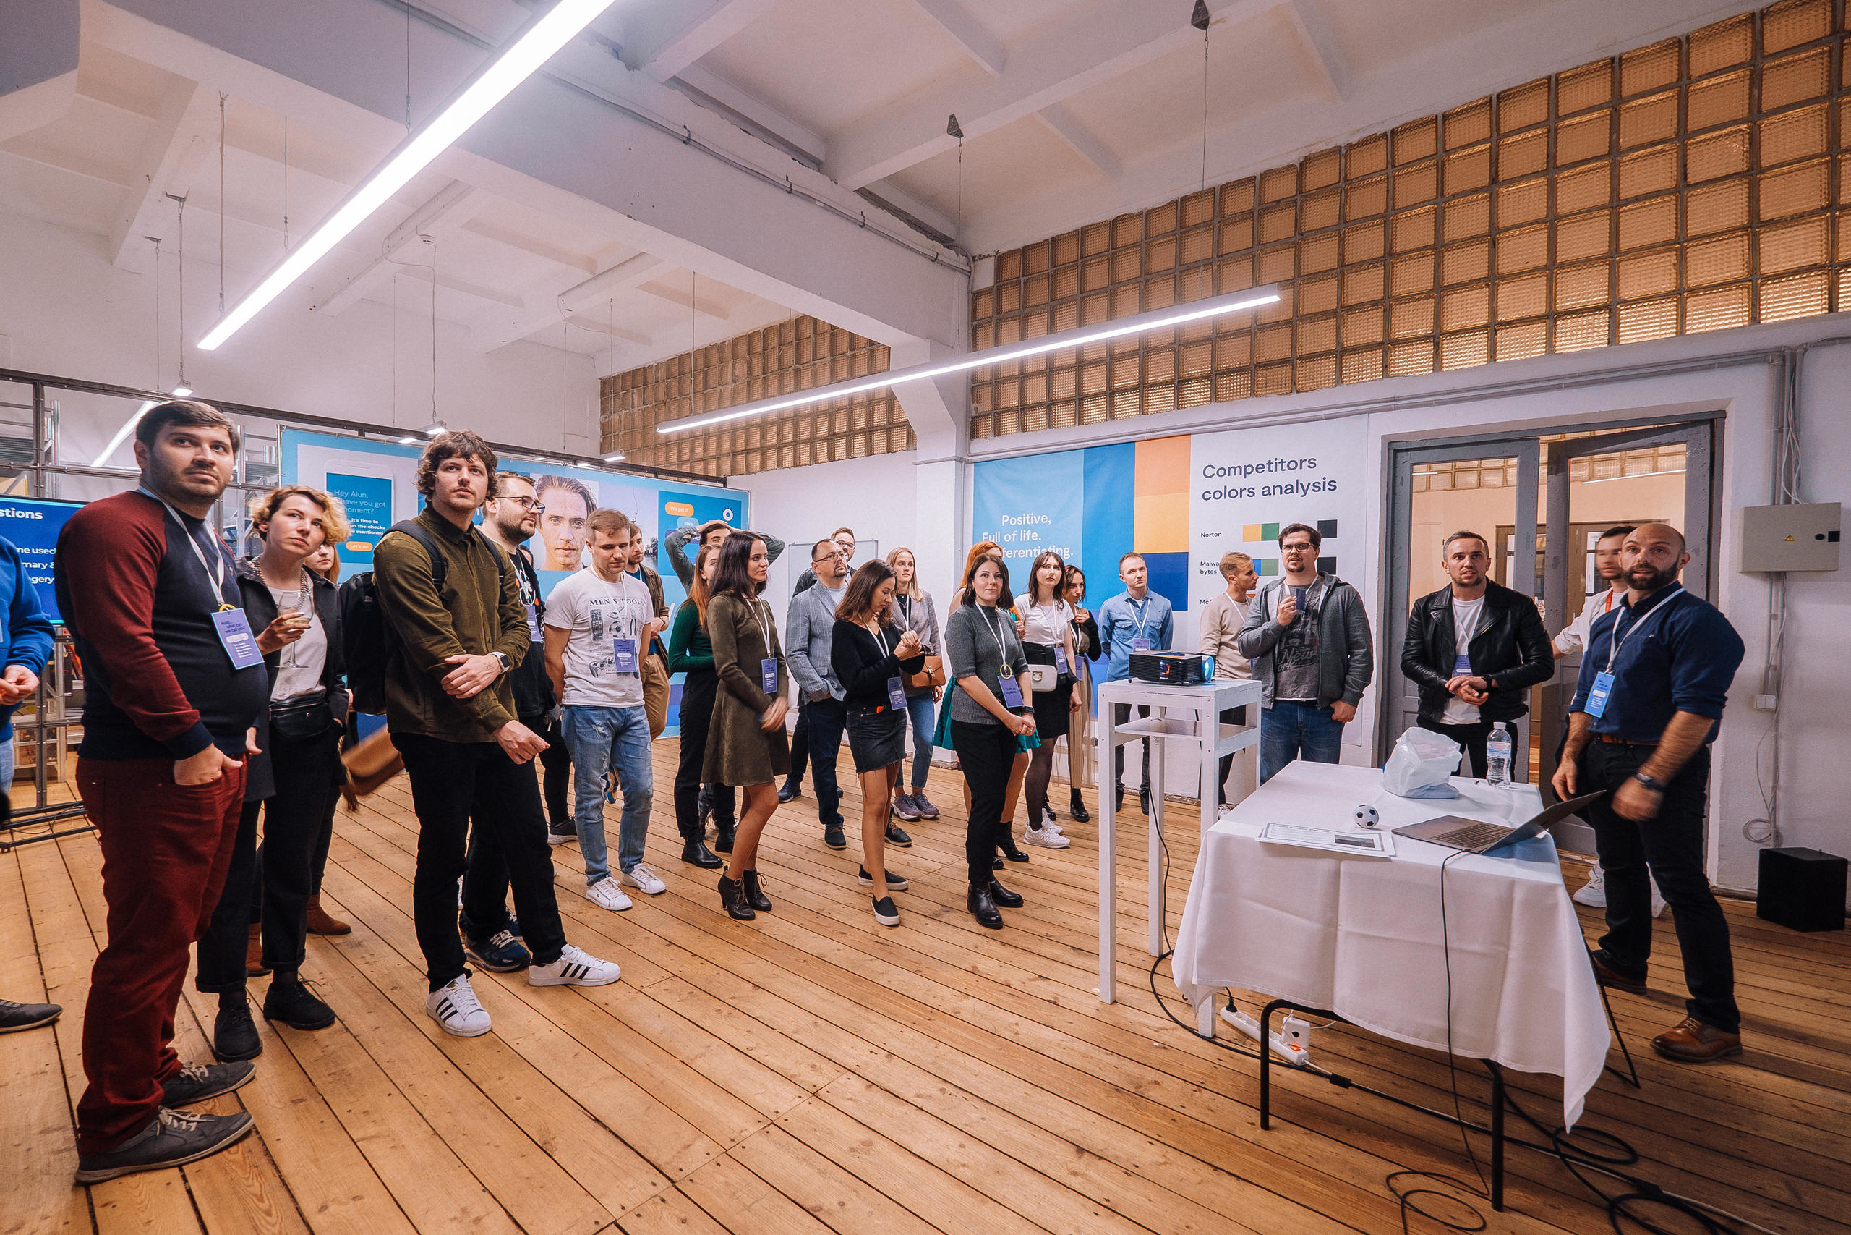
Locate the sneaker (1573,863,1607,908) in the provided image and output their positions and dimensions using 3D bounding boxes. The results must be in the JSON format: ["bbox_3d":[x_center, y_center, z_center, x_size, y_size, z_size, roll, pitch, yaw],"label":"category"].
[{"bbox_3d":[3.159,1.249,3.546,0.285,0.130,0.105,1,2,12],"label":"sneaker"}]

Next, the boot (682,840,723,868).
[{"bbox_3d":[-1.175,1.213,4.063,0.265,0.150,0.100,1,2,28],"label":"boot"}]

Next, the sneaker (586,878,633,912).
[{"bbox_3d":[-1.447,1.244,3.546,0.295,0.110,0.105,1,2,32],"label":"sneaker"}]

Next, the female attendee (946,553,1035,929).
[{"bbox_3d":[0.304,0.508,3.392,0.430,1.573,0.320,-1,2,-34],"label":"female attendee"}]

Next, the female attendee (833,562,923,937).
[{"bbox_3d":[-0.198,0.519,3.552,0.430,1.580,0.450,-1,2,-43],"label":"female attendee"}]

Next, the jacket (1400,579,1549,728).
[{"bbox_3d":[2.390,0.150,3.380,0.590,0.610,0.350,2,2,41],"label":"jacket"}]

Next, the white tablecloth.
[{"bbox_3d":[1.484,0.879,2.518,0.920,0.560,1.290,1,2,33],"label":"white tablecloth"}]

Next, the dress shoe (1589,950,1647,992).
[{"bbox_3d":[2.489,1.293,2.883,0.290,0.110,0.110,1,2,26],"label":"dress shoe"}]

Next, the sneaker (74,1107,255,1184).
[{"bbox_3d":[-1.859,1.259,1.880,0.305,0.120,0.110,0,2,-26],"label":"sneaker"}]

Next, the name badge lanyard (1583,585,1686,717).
[{"bbox_3d":[2.370,0.115,2.610,0.200,0.440,0.200,0,1,-6],"label":"name badge lanyard"}]

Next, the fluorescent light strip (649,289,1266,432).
[{"bbox_3d":[-0.344,-1.568,5.138,5.072,0.070,0.065,2,2,39],"label":"fluorescent light strip"}]

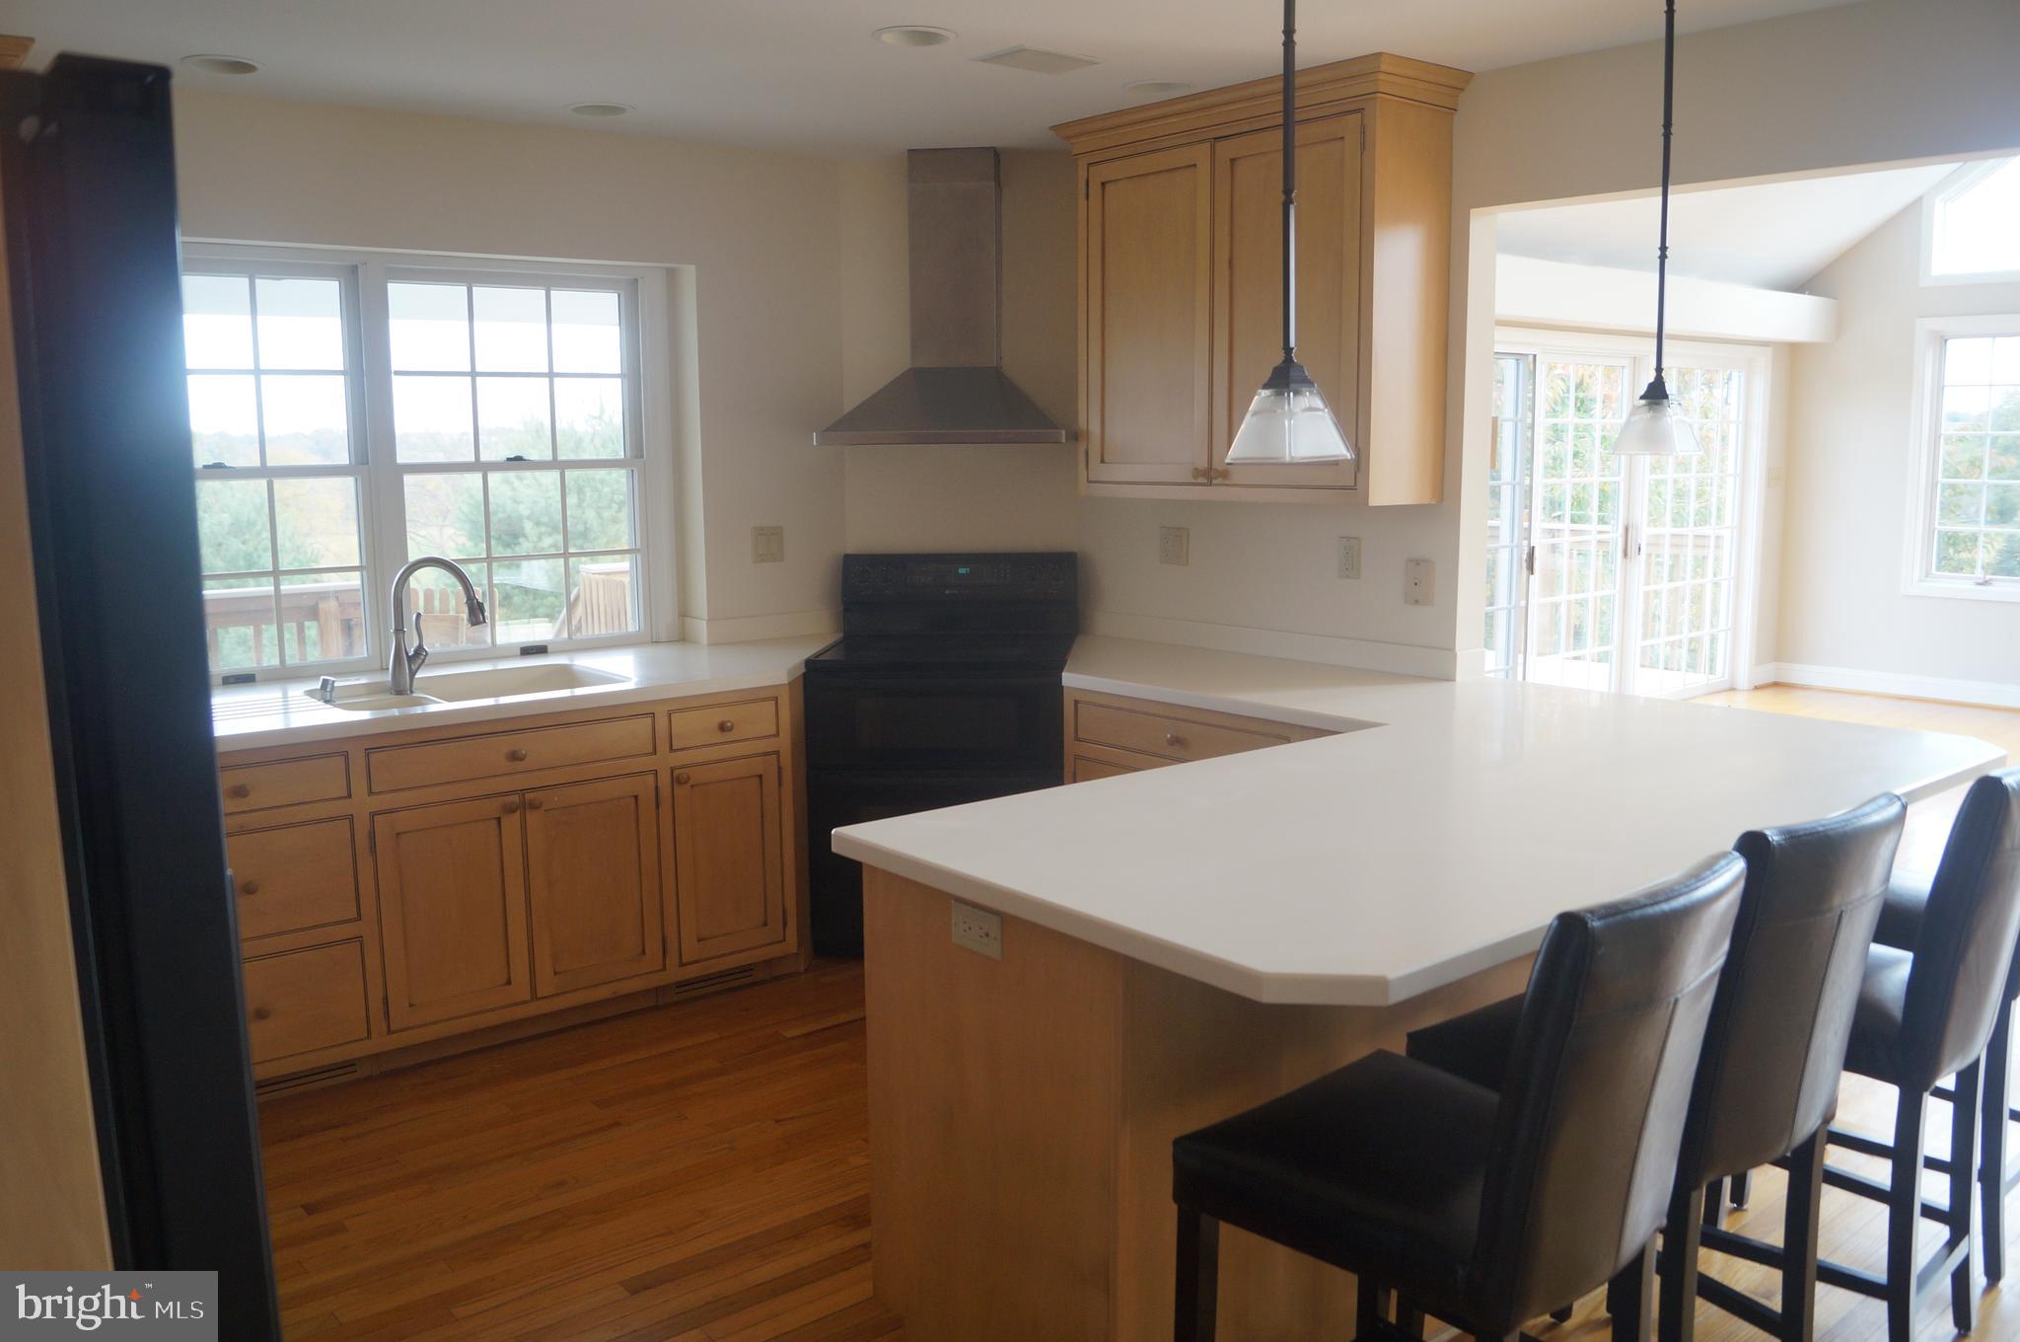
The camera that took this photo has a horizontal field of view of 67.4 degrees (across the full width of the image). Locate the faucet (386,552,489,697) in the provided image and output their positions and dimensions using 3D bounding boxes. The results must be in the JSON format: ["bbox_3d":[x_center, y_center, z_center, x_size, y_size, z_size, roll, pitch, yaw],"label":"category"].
[{"bbox_3d":[-1.461,-0.123,3.862,0.235,0.353,0.080,-1,8,-8],"label":"faucet"}]

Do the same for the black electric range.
[{"bbox_3d":[-0.184,0.236,4.730,0.760,1.175,0.670,0,8,3],"label":"black electric range"}]

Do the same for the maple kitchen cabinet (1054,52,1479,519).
[{"bbox_3d":[0.644,-0.998,4.136,0.380,1.075,1.180,-7,10,-39],"label":"maple kitchen cabinet"}]

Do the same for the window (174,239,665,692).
[{"bbox_3d":[-1.756,-0.587,4.274,1.640,1.170,0.110,-7,10,-39],"label":"window"}]

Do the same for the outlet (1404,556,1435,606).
[{"bbox_3d":[1.083,-0.232,4.005,0.010,0.120,0.082,-7,10,-39],"label":"outlet"}]

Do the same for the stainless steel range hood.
[{"bbox_3d":[-0.193,-1.142,4.628,0.755,0.910,0.485,0,8,3],"label":"stainless steel range hood"}]

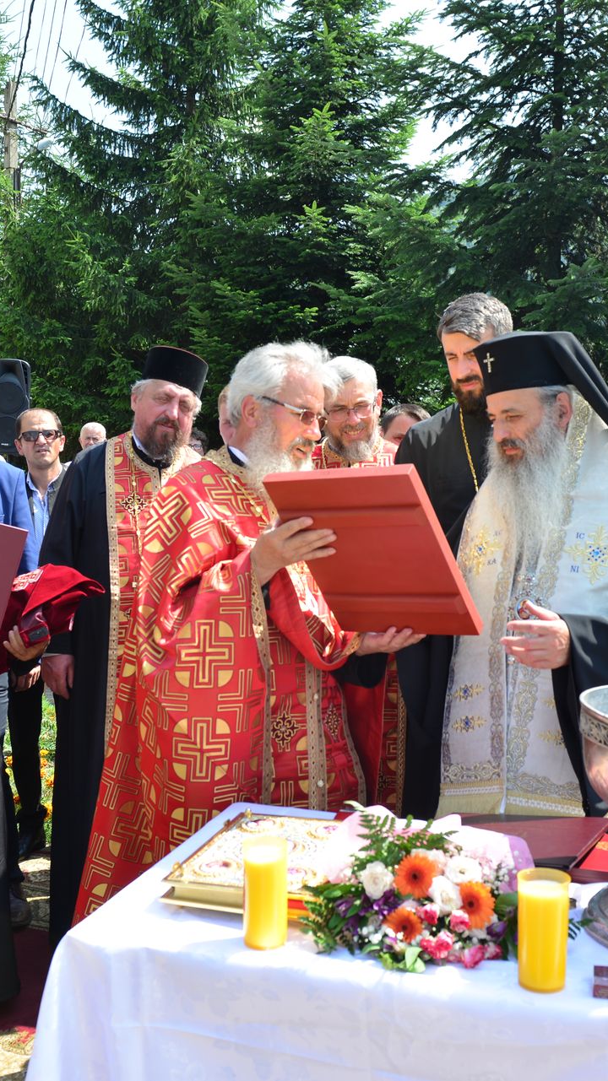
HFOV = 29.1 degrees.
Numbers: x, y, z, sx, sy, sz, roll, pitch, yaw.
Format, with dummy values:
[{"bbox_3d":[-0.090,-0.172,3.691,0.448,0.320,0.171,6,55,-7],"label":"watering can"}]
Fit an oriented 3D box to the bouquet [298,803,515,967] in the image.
[{"bbox_3d":[0.201,0.599,2.100,0.410,0.200,0.360,3,6,-3],"label":"bouquet"}]

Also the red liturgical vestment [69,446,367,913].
[{"bbox_3d":[-0.186,0.519,2.800,0.520,1.500,0.580,8,7,41],"label":"red liturgical vestment"}]

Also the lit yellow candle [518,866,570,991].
[{"bbox_3d":[0.392,0.633,1.910,0.085,0.190,0.085,3,6,0],"label":"lit yellow candle"}]

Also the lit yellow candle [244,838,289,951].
[{"bbox_3d":[-0.062,0.603,2.004,0.076,0.183,0.076,3,6,0],"label":"lit yellow candle"}]

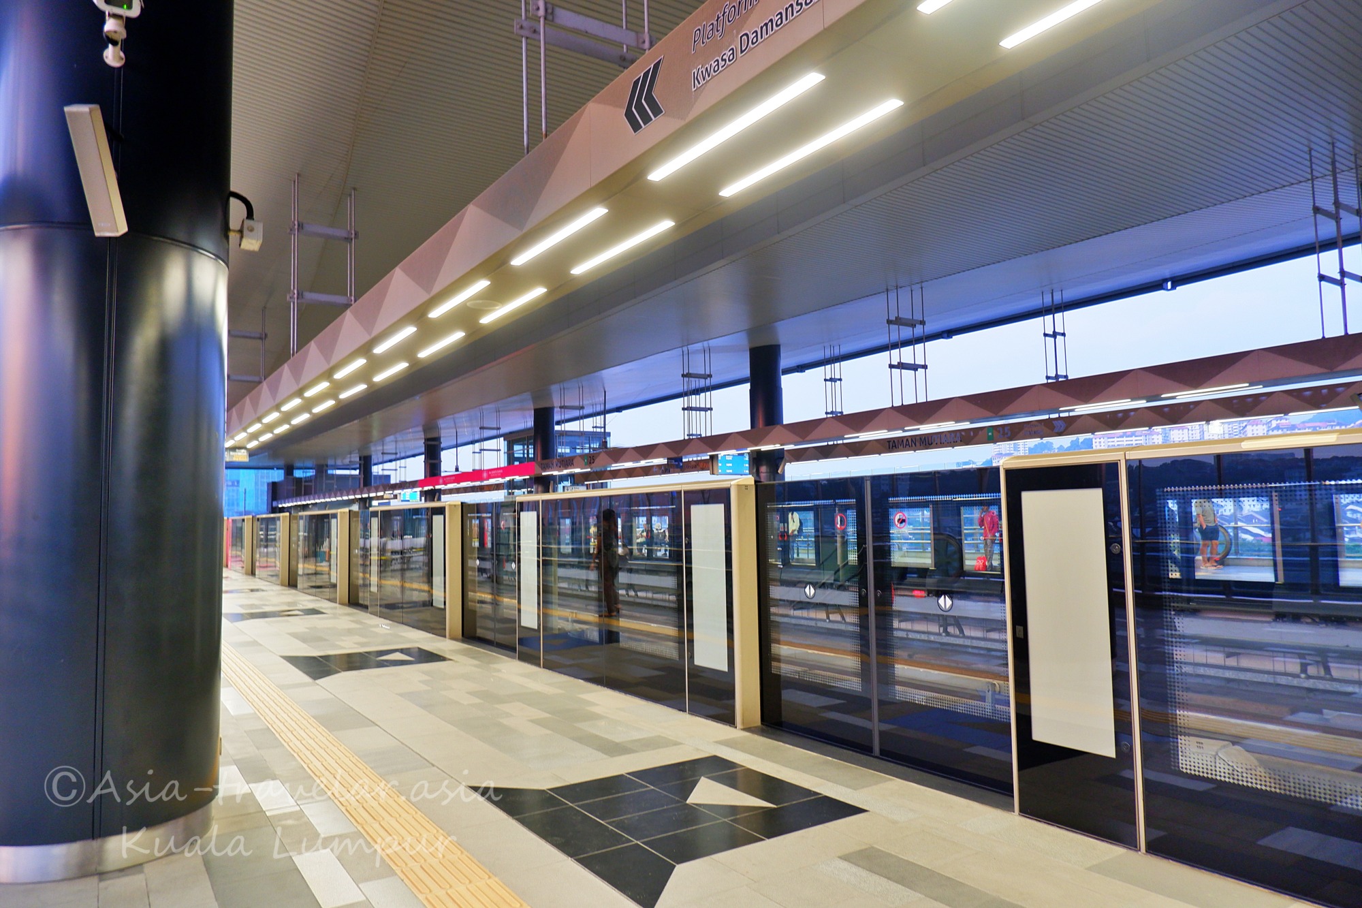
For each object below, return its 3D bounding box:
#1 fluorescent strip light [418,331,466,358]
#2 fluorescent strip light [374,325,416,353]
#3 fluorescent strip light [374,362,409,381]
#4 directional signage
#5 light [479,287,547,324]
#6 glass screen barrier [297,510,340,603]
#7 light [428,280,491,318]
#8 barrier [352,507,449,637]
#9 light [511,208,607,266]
[{"bbox_3d":[-2.691,-1.228,9.750,0.085,0.060,1.430,1,-5,-34],"label":"fluorescent strip light"},{"bbox_3d":[-3.120,-1.238,9.476,0.085,0.060,1.430,1,-5,-34],"label":"fluorescent strip light"},{"bbox_3d":[-3.808,-1.084,11.402,0.085,0.060,1.430,1,-5,-34],"label":"fluorescent strip light"},{"bbox_3d":[-0.205,-1.900,4.680,0.030,0.310,0.410,1,-5,-34],"label":"directional signage"},{"bbox_3d":[-1.574,-1.372,8.098,0.085,0.060,1.430,1,-5,-34],"label":"light"},{"bbox_3d":[-6.876,1.930,16.452,0.100,1.570,3.547,1,-5,-34],"label":"glass screen barrier"},{"bbox_3d":[-2.003,-1.381,7.824,0.085,0.060,1.430,1,-5,-34],"label":"light"},{"bbox_3d":[-4.256,1.600,12.682,0.200,1.570,5.520,1,-5,-34],"label":"barrier"},{"bbox_3d":[-0.886,-1.525,6.171,0.085,0.060,1.430,1,-5,-34],"label":"light"}]

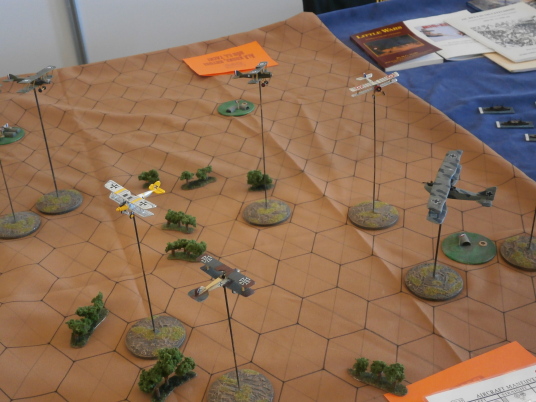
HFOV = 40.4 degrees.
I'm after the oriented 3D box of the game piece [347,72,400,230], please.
[{"bbox_3d":[0.132,-0.061,0.895,0.067,0.189,0.065,-15,34,-17],"label":"game piece"}]

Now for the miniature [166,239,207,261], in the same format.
[{"bbox_3d":[-0.101,0.058,0.888,0.048,0.024,0.020,2,33,10],"label":"miniature"}]

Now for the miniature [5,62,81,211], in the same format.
[{"bbox_3d":[-0.300,-0.079,0.971,0.070,0.193,0.080,7,34,18],"label":"miniature"}]

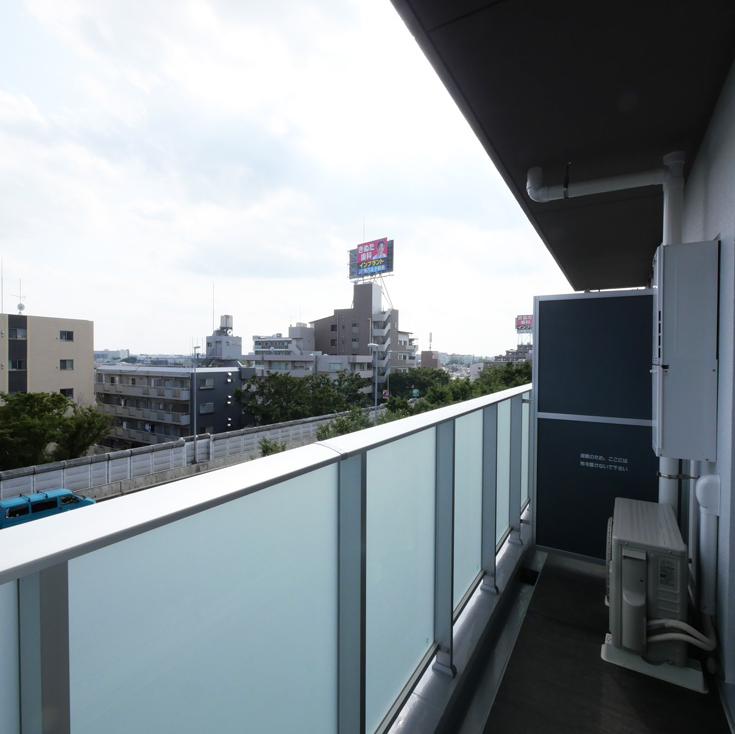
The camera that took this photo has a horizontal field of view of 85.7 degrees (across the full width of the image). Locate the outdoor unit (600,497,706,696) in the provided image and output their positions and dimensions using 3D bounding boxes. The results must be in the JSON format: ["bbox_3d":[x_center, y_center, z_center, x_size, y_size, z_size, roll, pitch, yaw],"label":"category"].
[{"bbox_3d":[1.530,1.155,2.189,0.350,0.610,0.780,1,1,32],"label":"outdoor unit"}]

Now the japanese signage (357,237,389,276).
[{"bbox_3d":[0.890,-20.800,75.000,7.200,6.000,0.400,1,1,39],"label":"japanese signage"}]

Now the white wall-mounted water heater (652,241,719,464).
[{"bbox_3d":[1.682,-0.084,2.129,0.245,1.050,0.470,1,1,32],"label":"white wall-mounted water heater"}]

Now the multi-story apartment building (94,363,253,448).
[{"bbox_3d":[-25.201,5.035,52.535,19.000,11.000,9.600,1,1,30],"label":"multi-story apartment building"}]

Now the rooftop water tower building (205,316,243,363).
[{"bbox_3d":[-20.100,-4.000,55.800,3.140,6.500,3.450,1,1,30],"label":"rooftop water tower building"}]

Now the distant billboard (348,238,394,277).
[{"bbox_3d":[0.630,-20.600,76.000,11.000,5.900,1.500,1,1,39],"label":"distant billboard"}]

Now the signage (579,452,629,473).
[{"bbox_3d":[1.710,0.694,2.872,0.310,0.108,0.008,1,1,32],"label":"signage"}]

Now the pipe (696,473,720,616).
[{"bbox_3d":[1.640,0.845,1.912,0.075,0.650,0.095,1,1,32],"label":"pipe"}]

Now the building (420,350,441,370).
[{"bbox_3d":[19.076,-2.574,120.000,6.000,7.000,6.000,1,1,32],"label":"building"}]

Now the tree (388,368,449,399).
[{"bbox_3d":[10.810,3.897,84.000,12.000,7.800,9.000,1,1,32],"label":"tree"}]

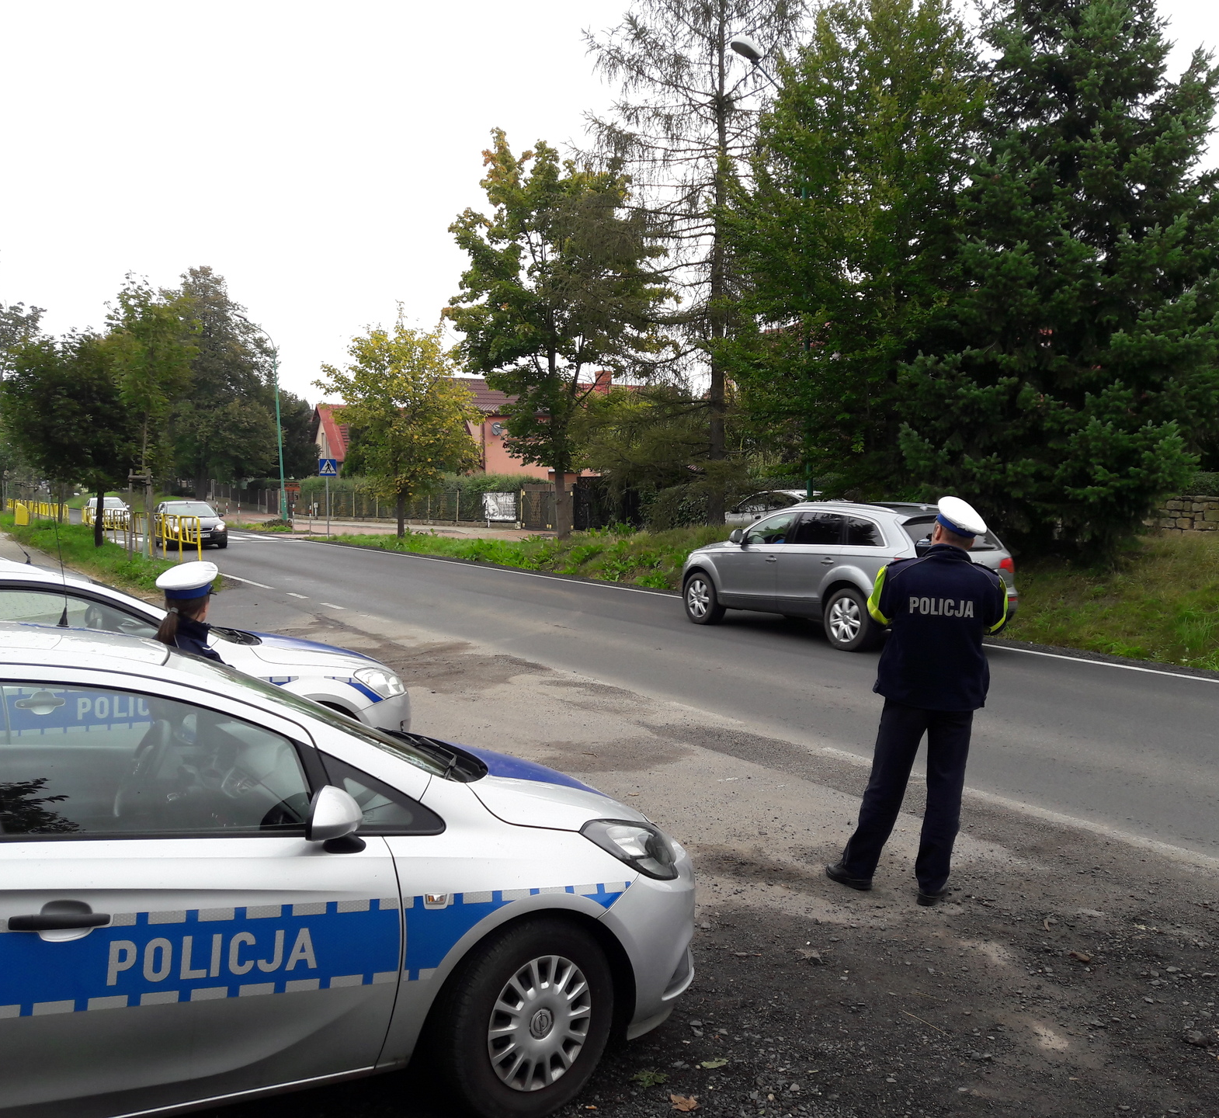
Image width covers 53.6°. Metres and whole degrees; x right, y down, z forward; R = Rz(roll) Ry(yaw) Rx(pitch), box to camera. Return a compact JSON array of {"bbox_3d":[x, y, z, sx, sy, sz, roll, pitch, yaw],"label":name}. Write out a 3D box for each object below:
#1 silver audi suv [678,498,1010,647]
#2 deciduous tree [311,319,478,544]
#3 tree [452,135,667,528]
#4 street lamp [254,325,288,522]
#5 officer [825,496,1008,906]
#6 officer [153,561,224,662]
[{"bbox_3d":[2.819,0.099,15.633,2.000,1.740,5.080,-2,4,-30],"label":"silver audi suv"},{"bbox_3d":[-7.127,-4.487,40.771,5.631,7.524,5.462,0,3,0],"label":"deciduous tree"},{"bbox_3d":[-1.451,-6.240,34.149,6.234,11.535,6.047,0,3,0],"label":"tree"},{"bbox_3d":[-16.016,-6.421,55.294,1.900,9.400,0.350,-2,4,-30],"label":"street lamp"},{"bbox_3d":[1.428,0.652,5.613,0.780,1.850,0.560,-1,4,-8],"label":"officer"},{"bbox_3d":[-1.852,0.831,5.350,0.500,1.640,0.380,2,4,30],"label":"officer"}]

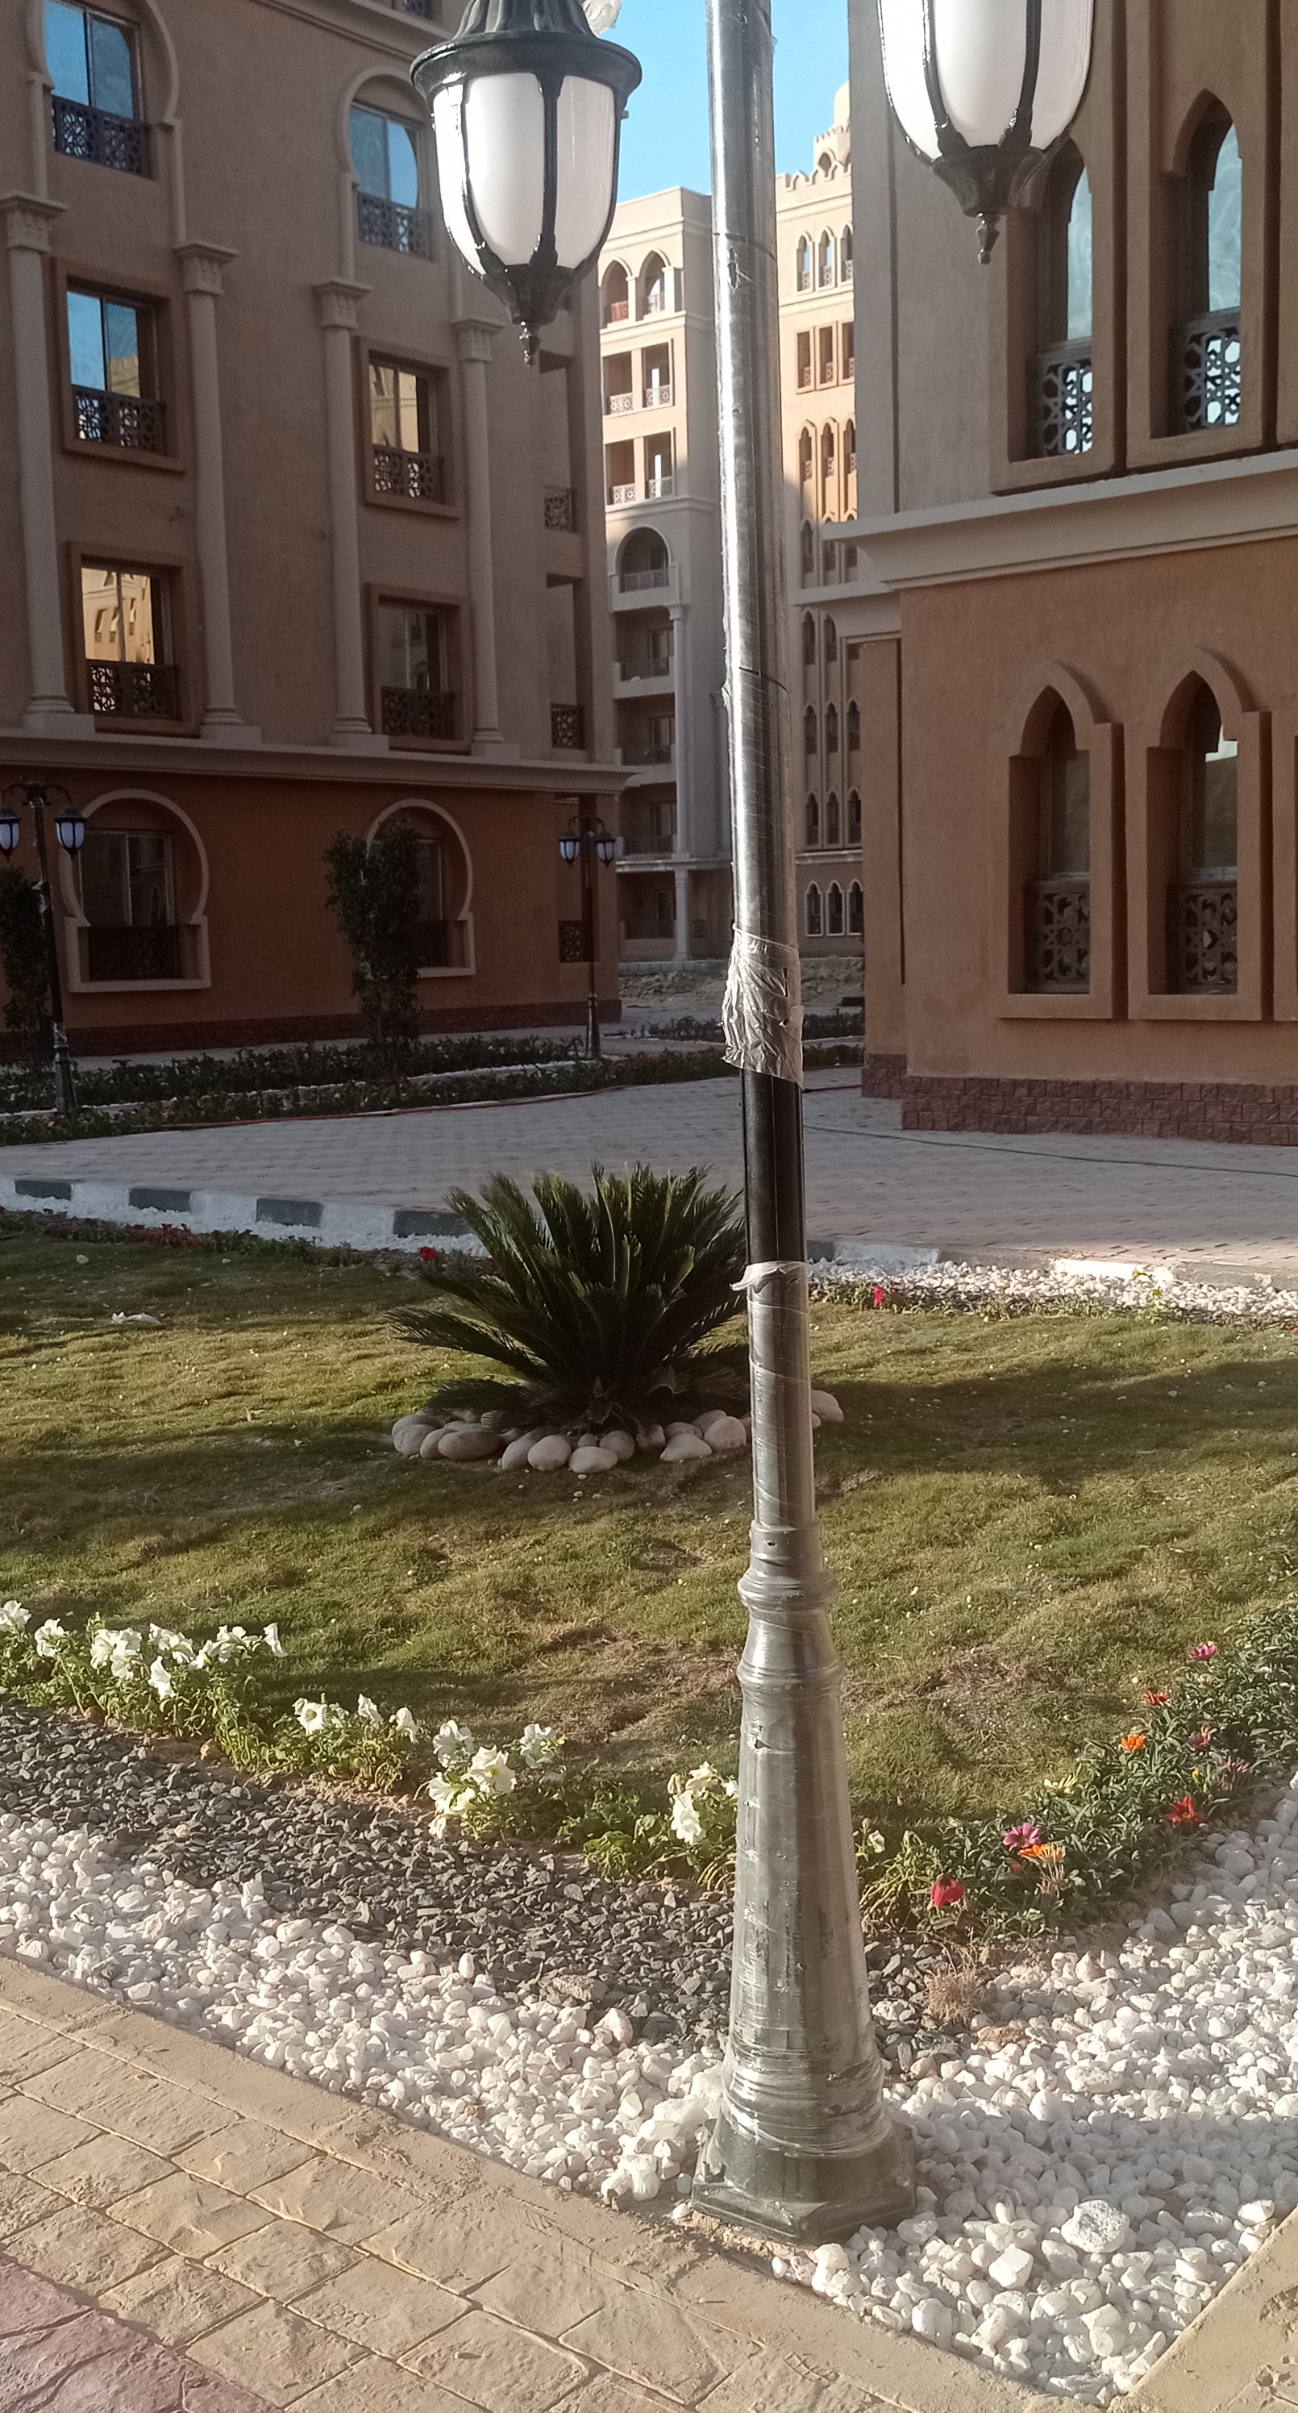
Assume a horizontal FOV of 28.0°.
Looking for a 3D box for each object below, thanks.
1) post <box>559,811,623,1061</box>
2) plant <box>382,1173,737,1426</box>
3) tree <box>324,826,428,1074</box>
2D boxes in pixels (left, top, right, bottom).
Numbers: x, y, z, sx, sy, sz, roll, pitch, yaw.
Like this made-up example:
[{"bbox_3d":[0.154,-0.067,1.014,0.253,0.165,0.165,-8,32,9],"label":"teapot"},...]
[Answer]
[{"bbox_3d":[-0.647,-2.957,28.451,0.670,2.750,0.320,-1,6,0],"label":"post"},{"bbox_3d":[-0.190,0.261,7.607,1.100,0.740,1.080,-1,6,0],"label":"plant"},{"bbox_3d":[-2.563,-2.361,24.464,0.980,2.500,0.920,-1,6,0],"label":"tree"}]

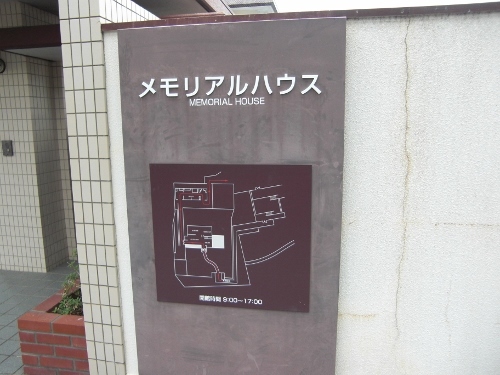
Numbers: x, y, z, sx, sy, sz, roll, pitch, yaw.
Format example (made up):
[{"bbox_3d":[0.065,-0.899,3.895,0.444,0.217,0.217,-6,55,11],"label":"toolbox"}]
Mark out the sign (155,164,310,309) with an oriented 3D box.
[{"bbox_3d":[-0.091,0.218,1.759,0.700,0.640,0.020,1,10,10],"label":"sign"}]

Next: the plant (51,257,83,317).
[{"bbox_3d":[-1.099,0.601,2.538,0.260,0.310,0.290,1,10,10],"label":"plant"}]

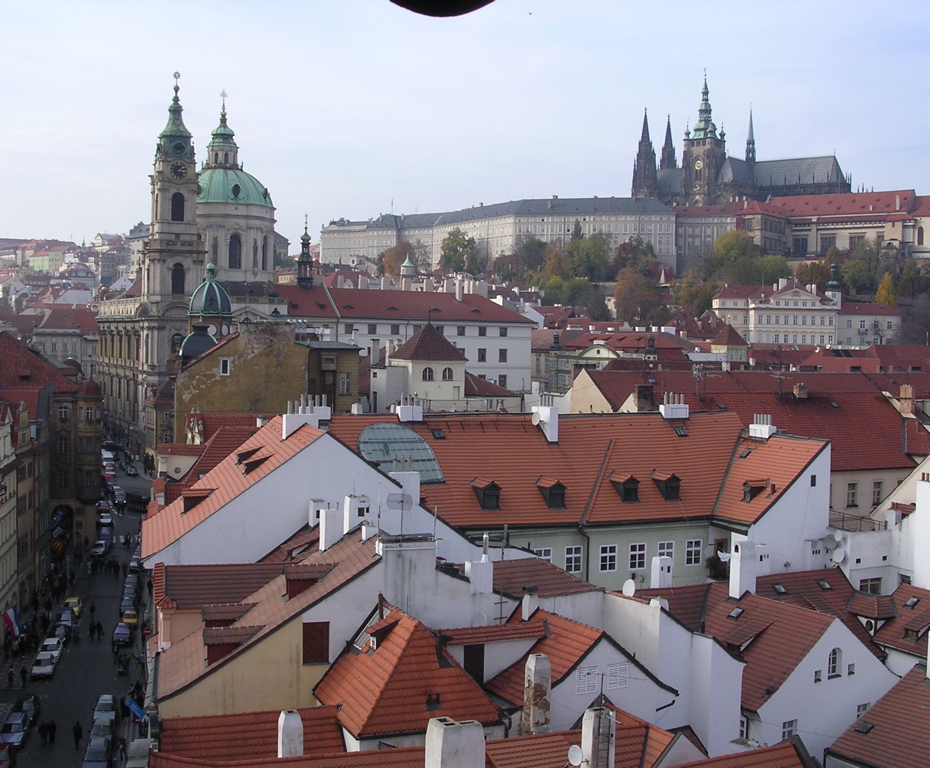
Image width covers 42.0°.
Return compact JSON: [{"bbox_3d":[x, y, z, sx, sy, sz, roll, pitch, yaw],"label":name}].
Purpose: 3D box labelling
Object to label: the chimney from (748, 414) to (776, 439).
[{"bbox_3d":[20.387,2.898,83.000,0.740,1.670,1.820,0,3,-30],"label":"chimney"}]

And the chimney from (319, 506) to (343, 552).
[{"bbox_3d":[-6.751,7.368,61.500,0.980,2.220,0.730,0,3,-27],"label":"chimney"}]

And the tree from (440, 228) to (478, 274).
[{"bbox_3d":[-3.234,-60.866,560.355,17.000,21.880,17.000,1,2,0],"label":"tree"}]

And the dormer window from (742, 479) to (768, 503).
[{"bbox_3d":[21.803,8.000,90.936,1.750,1.680,1.320,0,2,-23],"label":"dormer window"}]

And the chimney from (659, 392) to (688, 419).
[{"bbox_3d":[15.011,1.553,87.000,2.020,1.870,0.680,0,3,-24],"label":"chimney"}]

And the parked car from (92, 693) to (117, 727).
[{"bbox_3d":[-27.654,25.123,93.419,1.670,1.420,4.050,1,2,-13],"label":"parked car"}]

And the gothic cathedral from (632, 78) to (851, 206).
[{"bbox_3d":[136.256,-101.832,595.030,121.000,97.000,56.000,3,2,40],"label":"gothic cathedral"}]

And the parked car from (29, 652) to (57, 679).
[{"bbox_3d":[-36.445,24.583,105.190,1.660,1.410,4.000,1,2,-13],"label":"parked car"}]

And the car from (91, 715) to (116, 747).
[{"bbox_3d":[-26.629,25.730,88.937,1.670,1.430,4.150,1,2,-13],"label":"car"}]

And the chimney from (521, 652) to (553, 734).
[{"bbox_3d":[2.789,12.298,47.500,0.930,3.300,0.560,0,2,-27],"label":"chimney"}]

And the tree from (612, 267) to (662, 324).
[{"bbox_3d":[63.110,-31.922,445.000,16.000,20.500,15.000,1,2,0],"label":"tree"}]

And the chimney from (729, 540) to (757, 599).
[{"bbox_3d":[14.561,9.723,63.500,1.120,2.750,0.740,0,2,-28],"label":"chimney"}]

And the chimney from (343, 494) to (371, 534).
[{"bbox_3d":[-5.535,6.729,62.500,1.150,2.020,0.620,0,3,-27],"label":"chimney"}]

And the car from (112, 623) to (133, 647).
[{"bbox_3d":[-31.912,23.368,113.000,1.670,1.420,4.000,1,2,-13],"label":"car"}]

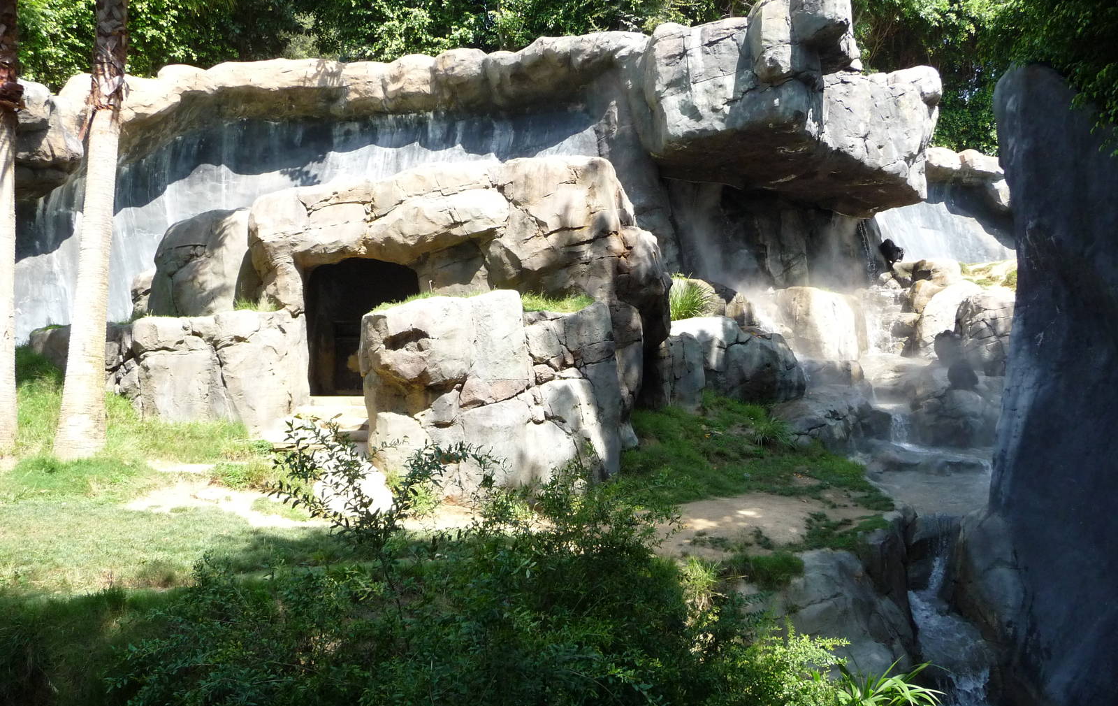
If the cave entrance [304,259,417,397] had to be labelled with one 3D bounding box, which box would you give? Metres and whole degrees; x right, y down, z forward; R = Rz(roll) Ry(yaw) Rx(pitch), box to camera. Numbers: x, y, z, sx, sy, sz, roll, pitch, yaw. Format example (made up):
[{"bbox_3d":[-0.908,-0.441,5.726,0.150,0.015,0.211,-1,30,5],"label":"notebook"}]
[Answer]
[{"bbox_3d":[-3.390,-0.452,15.600,1.950,2.360,0.800,0,3,-7],"label":"cave entrance"}]

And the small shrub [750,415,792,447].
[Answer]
[{"bbox_3d":[3.943,1.444,16.800,0.800,0.600,0.750,0,3,0],"label":"small shrub"}]

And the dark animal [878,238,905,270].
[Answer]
[{"bbox_3d":[8.206,-2.445,22.300,0.750,0.770,0.500,2,4,37],"label":"dark animal"}]

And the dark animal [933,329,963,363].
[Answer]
[{"bbox_3d":[8.701,-0.127,20.200,0.620,0.800,0.580,2,3,30],"label":"dark animal"}]

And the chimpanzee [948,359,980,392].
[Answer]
[{"bbox_3d":[8.765,0.492,19.600,0.620,0.720,0.580,2,4,37],"label":"chimpanzee"}]

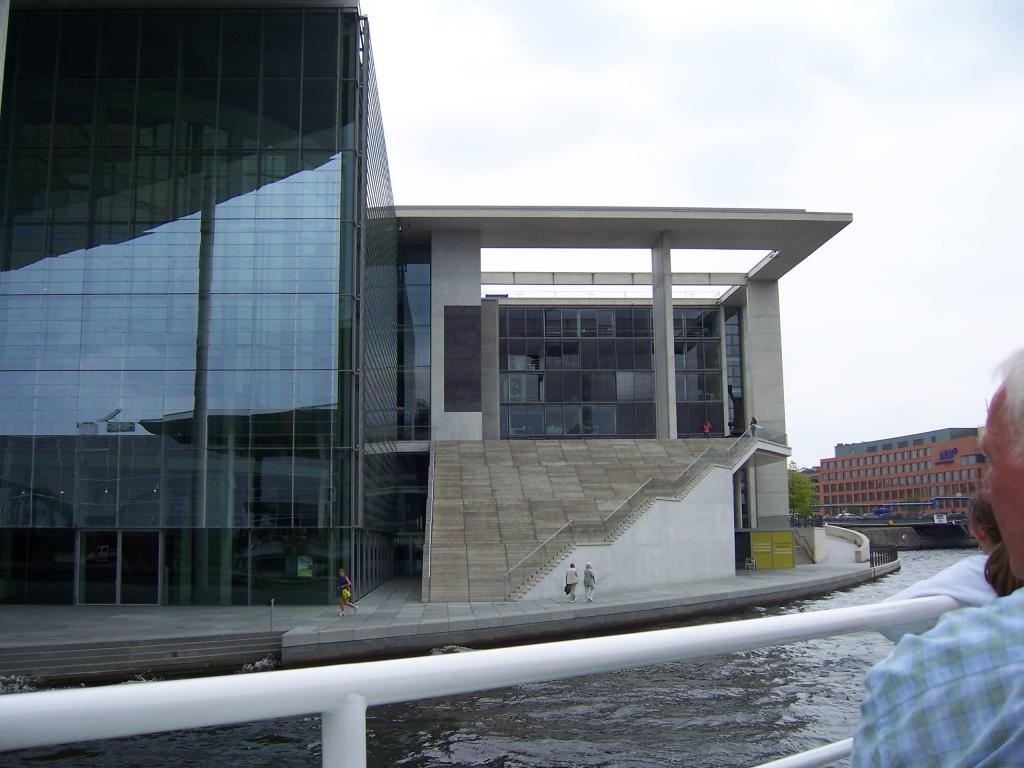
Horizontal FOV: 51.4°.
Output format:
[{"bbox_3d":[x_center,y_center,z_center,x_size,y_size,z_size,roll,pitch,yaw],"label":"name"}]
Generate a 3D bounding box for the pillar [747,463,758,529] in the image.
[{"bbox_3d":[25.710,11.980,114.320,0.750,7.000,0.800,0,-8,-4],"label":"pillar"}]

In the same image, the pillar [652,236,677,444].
[{"bbox_3d":[12.700,-3.730,89.220,0.680,17.180,5.000,0,-8,-4],"label":"pillar"}]

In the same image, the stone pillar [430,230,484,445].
[{"bbox_3d":[-4.480,-3.920,86.540,4.040,17.180,1.600,0,-8,-4],"label":"stone pillar"}]

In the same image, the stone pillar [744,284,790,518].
[{"bbox_3d":[24.940,1.820,103.590,2.990,24.380,0.800,0,-8,-4],"label":"stone pillar"}]

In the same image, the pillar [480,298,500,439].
[{"bbox_3d":[-2.300,-1.270,109.990,2.120,15.580,1.200,0,-8,-4],"label":"pillar"}]

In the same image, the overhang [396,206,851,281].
[{"bbox_3d":[8.310,-11.960,95.050,37.300,1.000,21.700,0,-8,-4],"label":"overhang"}]

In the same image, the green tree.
[{"bbox_3d":[36.530,13.670,136.000,4.000,7.200,4.000,0,-8,-4],"label":"green tree"}]

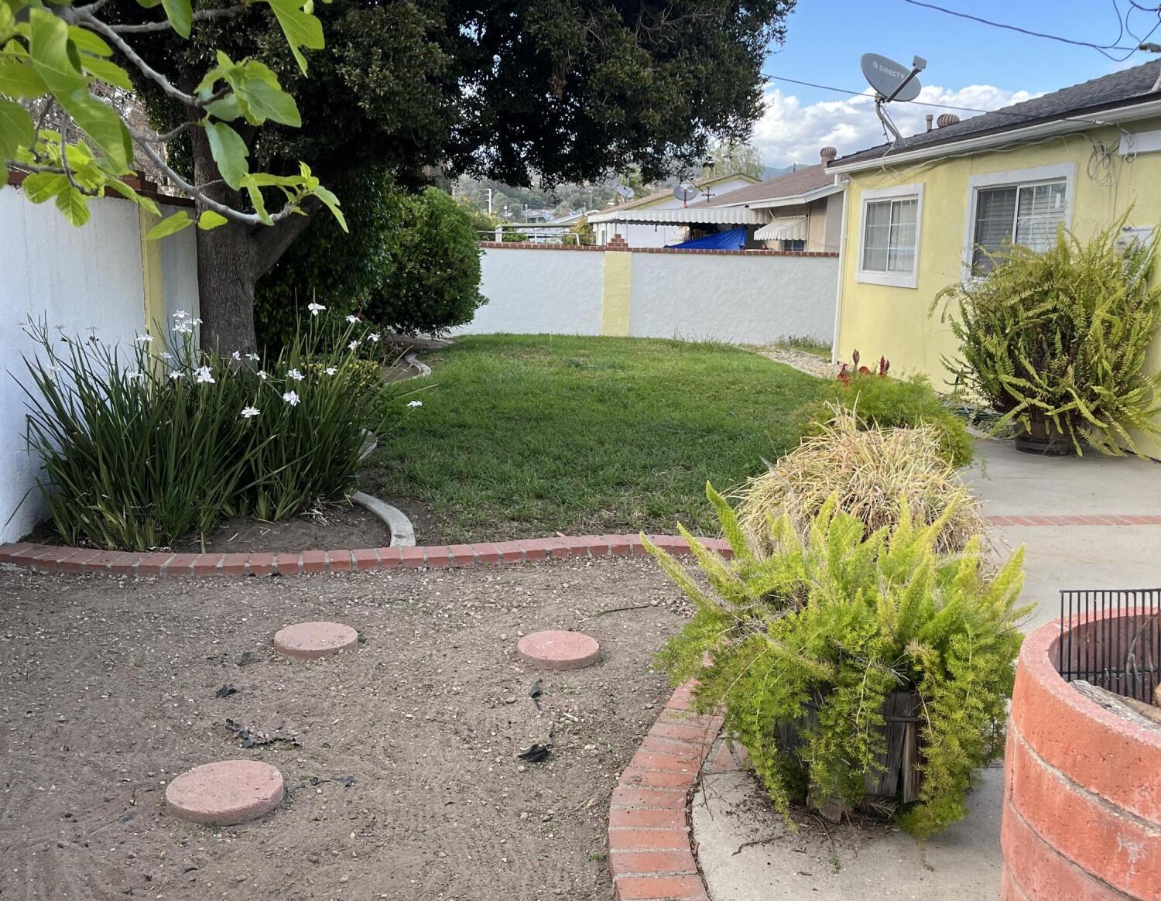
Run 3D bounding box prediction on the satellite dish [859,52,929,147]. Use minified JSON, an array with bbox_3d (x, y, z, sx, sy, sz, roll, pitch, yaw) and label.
[{"bbox_3d":[3.401,-3.807,12.600,0.720,1.030,0.680,-6,13,-35],"label":"satellite dish"}]

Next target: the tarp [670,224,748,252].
[{"bbox_3d":[2.524,-4.127,23.000,1.500,0.750,1.200,1,10,-5],"label":"tarp"}]

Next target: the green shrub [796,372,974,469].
[{"bbox_3d":[1.700,-0.020,6.500,0.920,0.720,0.900,1,10,-5],"label":"green shrub"}]

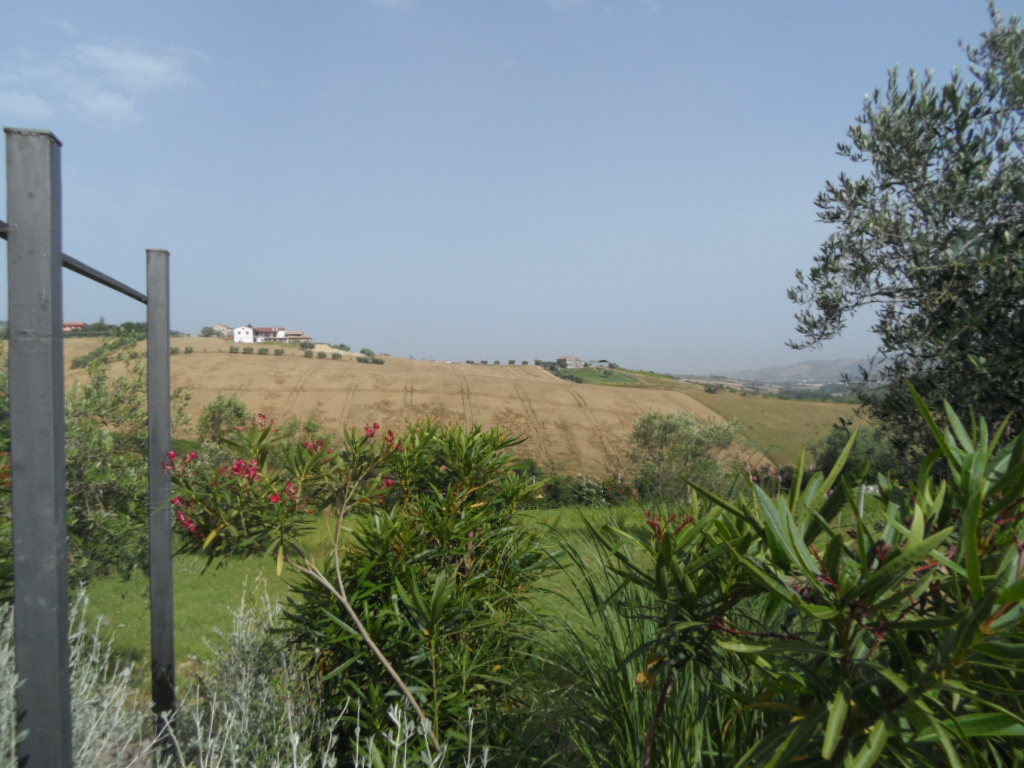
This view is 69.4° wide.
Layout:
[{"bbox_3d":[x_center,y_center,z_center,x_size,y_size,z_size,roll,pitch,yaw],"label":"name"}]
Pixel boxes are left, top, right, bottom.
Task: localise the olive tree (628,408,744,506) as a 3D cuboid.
[{"bbox_3d":[5.132,2.201,22.000,3.300,2.900,3.100,0,2,0],"label":"olive tree"}]

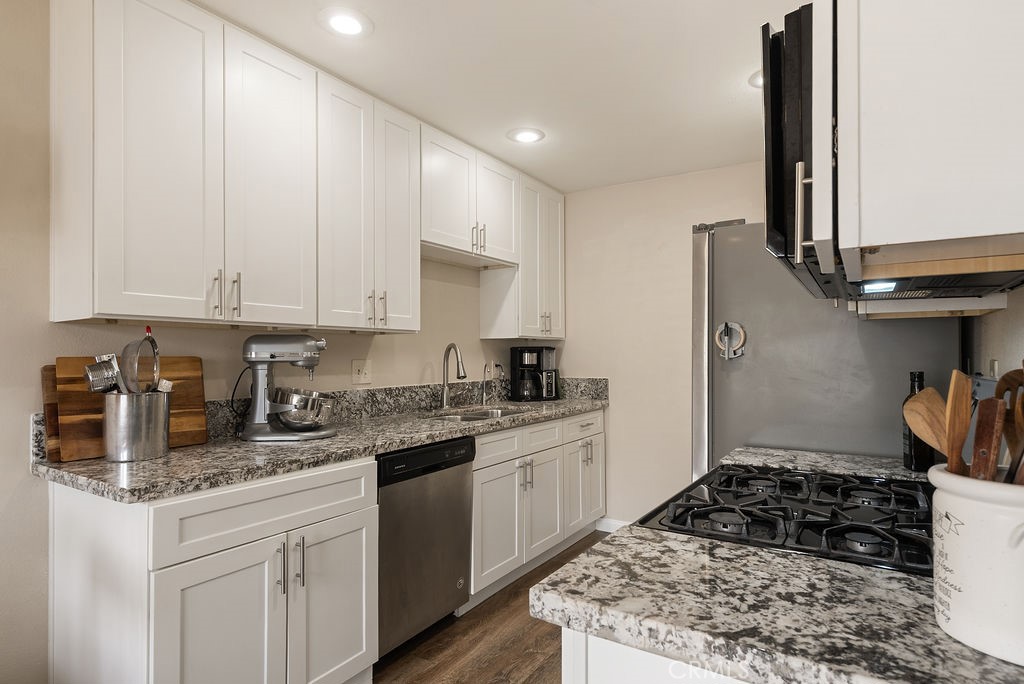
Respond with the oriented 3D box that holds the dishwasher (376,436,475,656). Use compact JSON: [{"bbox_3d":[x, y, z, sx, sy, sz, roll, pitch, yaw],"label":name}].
[{"bbox_3d":[-0.583,0.858,2.348,0.591,0.844,0.592,-2,-2,34],"label":"dishwasher"}]

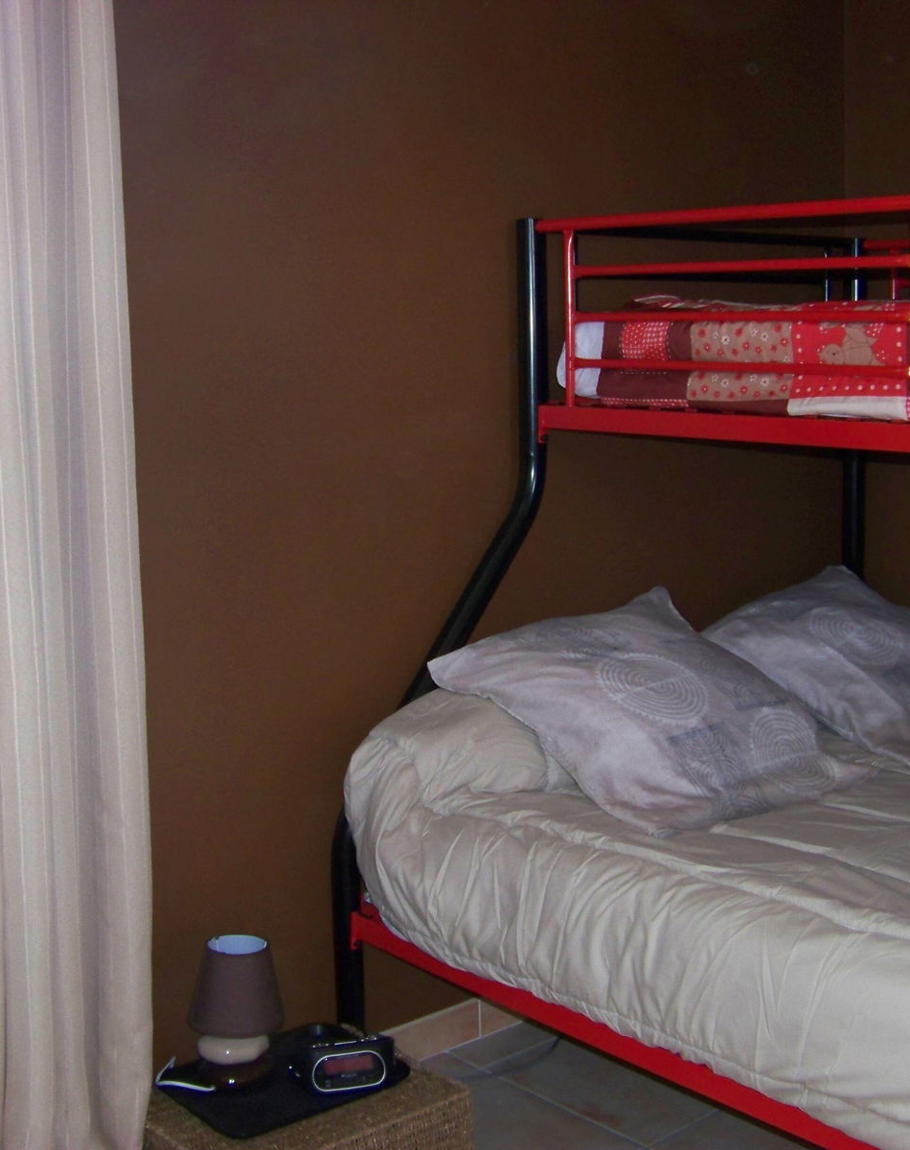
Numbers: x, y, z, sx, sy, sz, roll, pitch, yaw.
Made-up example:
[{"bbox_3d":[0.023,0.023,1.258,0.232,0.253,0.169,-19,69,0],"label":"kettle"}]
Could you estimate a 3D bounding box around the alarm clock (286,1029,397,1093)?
[{"bbox_3d":[-0.169,0.716,2.393,0.140,0.074,0.080,-3,10,-15],"label":"alarm clock"}]

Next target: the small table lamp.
[{"bbox_3d":[-0.327,0.652,2.383,0.144,0.211,0.144,-1,9,0],"label":"small table lamp"}]

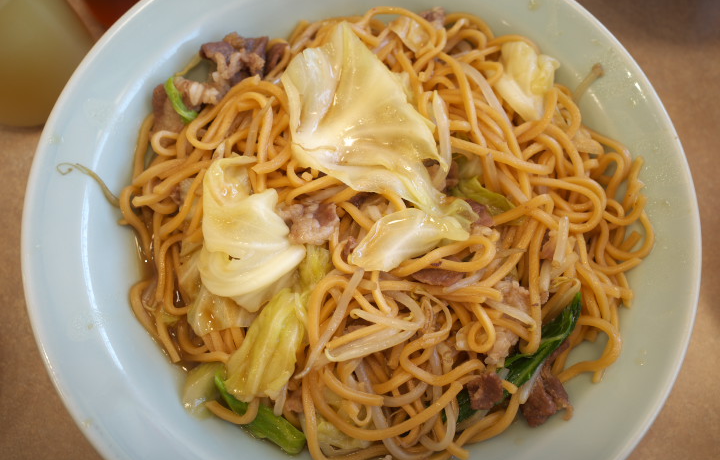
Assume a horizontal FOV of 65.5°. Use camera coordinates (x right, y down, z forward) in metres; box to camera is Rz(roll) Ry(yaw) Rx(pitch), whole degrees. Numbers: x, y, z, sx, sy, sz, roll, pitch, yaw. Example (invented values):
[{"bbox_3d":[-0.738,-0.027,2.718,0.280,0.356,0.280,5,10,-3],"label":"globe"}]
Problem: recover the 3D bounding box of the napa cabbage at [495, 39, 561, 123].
[{"bbox_3d":[0.071,-0.065,0.242,0.025,0.018,0.036,19,73,4],"label":"napa cabbage"}]

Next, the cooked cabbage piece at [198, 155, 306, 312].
[{"bbox_3d":[-0.045,0.000,0.213,0.038,0.024,0.058,-23,75,-9],"label":"cooked cabbage piece"}]

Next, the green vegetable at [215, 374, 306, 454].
[{"bbox_3d":[-0.039,0.069,0.206,0.042,0.013,0.013,33,74,8],"label":"green vegetable"}]

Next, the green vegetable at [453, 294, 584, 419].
[{"bbox_3d":[0.061,0.049,0.210,0.066,0.020,0.015,-36,77,-12],"label":"green vegetable"}]

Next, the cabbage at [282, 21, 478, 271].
[{"bbox_3d":[0.003,-0.035,0.220,0.059,0.026,0.099,-26,75,-10],"label":"cabbage"}]

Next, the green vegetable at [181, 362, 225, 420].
[{"bbox_3d":[-0.058,0.060,0.210,0.018,0.012,0.021,1,72,-2],"label":"green vegetable"}]

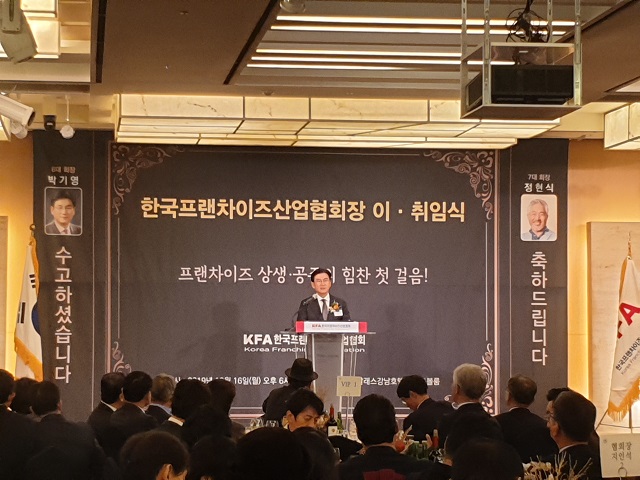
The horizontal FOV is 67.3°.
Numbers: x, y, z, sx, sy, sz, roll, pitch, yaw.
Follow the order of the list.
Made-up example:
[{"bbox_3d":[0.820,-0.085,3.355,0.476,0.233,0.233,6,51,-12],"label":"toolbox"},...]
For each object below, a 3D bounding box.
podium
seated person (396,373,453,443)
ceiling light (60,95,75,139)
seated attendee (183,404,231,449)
[{"bbox_3d":[0.100,1.360,4.600,0.780,1.200,0.500,0,-4,0],"label":"podium"},{"bbox_3d":[0.690,1.460,3.150,0.750,1.200,0.520,-2,-4,22],"label":"seated person"},{"bbox_3d":[-2.570,-1.260,4.900,0.140,0.440,0.140,0,-4,6],"label":"ceiling light"},{"bbox_3d":[-0.510,1.290,2.200,0.500,1.220,0.720,-1,-4,9],"label":"seated attendee"}]

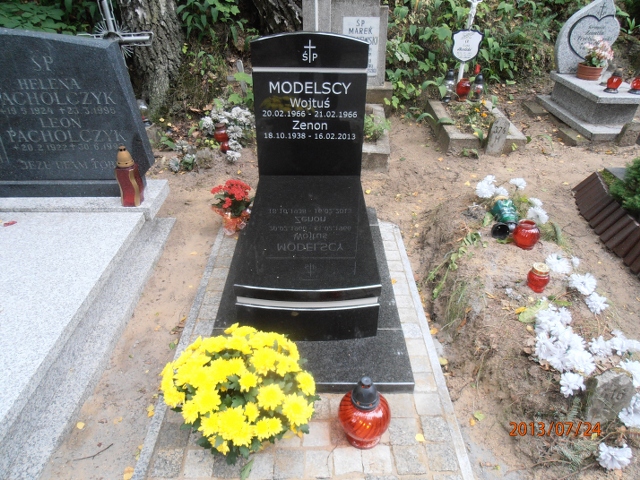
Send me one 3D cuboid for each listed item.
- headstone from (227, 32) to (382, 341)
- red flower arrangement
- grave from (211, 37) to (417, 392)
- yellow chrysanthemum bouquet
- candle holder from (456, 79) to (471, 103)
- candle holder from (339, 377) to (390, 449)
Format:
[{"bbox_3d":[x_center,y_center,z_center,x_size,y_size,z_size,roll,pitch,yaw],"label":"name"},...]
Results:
[{"bbox_3d":[-0.050,-0.330,2.124,0.610,1.086,1.152,0,34,0],"label":"headstone"},{"bbox_3d":[-0.547,-0.207,2.723,0.245,0.330,0.230,0,34,0],"label":"red flower arrangement"},{"bbox_3d":[-0.051,-0.251,2.058,0.851,1.145,1.410,0,34,0],"label":"grave"},{"bbox_3d":[-0.268,0.544,1.538,0.510,0.390,0.505,0,34,0],"label":"yellow chrysanthemum bouquet"},{"bbox_3d":[1.536,-1.600,4.747,0.150,0.215,0.150,0,34,0],"label":"candle holder"},{"bbox_3d":[0.160,0.591,1.556,0.184,0.300,0.184,0,34,0],"label":"candle holder"}]

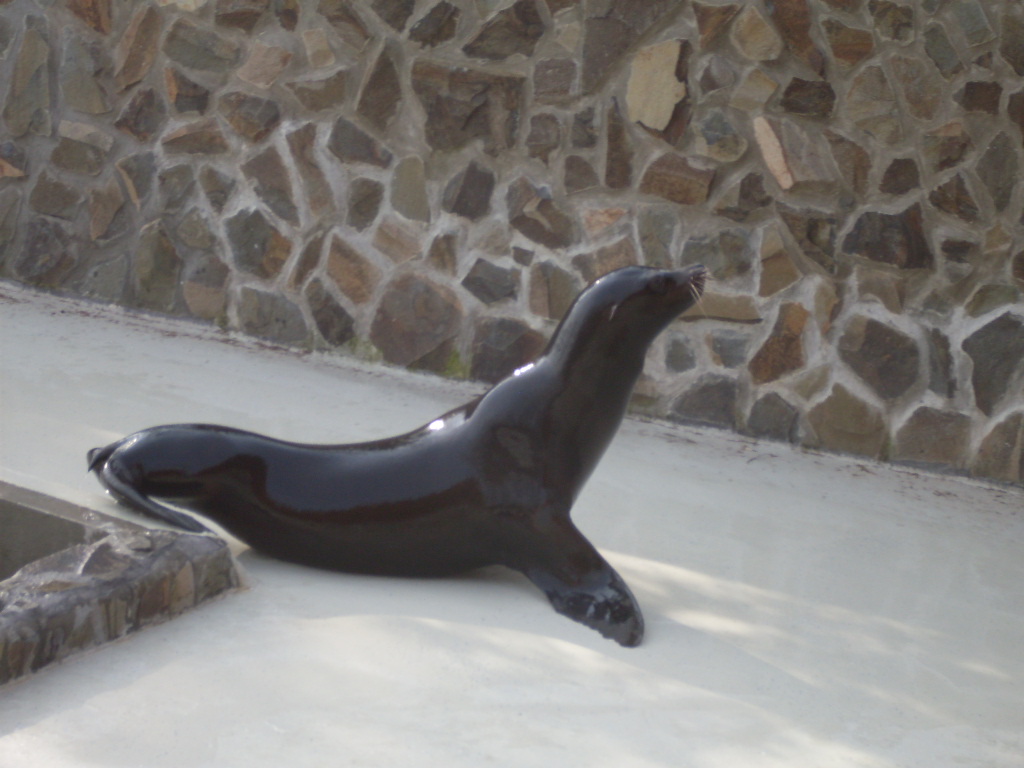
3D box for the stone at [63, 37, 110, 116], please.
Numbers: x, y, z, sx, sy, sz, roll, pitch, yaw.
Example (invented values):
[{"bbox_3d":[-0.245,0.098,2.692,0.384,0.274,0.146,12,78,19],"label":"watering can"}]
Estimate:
[{"bbox_3d":[-1.227,-0.912,9.863,0.171,0.242,0.102,11,23,28],"label":"stone"}]

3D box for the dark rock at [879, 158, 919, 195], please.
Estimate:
[{"bbox_3d":[0.997,-0.536,8.627,0.110,0.099,0.052,11,23,28],"label":"dark rock"}]

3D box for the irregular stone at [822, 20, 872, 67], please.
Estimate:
[{"bbox_3d":[0.866,-0.879,8.703,0.139,0.128,0.070,11,19,28],"label":"irregular stone"}]

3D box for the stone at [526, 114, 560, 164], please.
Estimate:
[{"bbox_3d":[0.086,-0.671,9.224,0.100,0.130,0.055,11,19,28],"label":"stone"}]

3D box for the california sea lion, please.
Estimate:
[{"bbox_3d":[-0.280,0.024,7.885,1.540,0.830,0.550,8,19,19],"label":"california sea lion"}]

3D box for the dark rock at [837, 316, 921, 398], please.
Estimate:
[{"bbox_3d":[0.970,-0.068,8.783,0.244,0.214,0.090,11,20,33],"label":"dark rock"}]

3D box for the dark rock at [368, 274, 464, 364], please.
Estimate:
[{"bbox_3d":[-0.245,-0.190,9.554,0.305,0.277,0.145,11,23,28],"label":"dark rock"}]

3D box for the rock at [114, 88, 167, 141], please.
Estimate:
[{"bbox_3d":[-1.055,-0.778,9.687,0.174,0.148,0.069,11,20,26],"label":"rock"}]

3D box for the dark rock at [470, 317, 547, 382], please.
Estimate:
[{"bbox_3d":[0.008,-0.094,9.459,0.262,0.209,0.090,11,20,33],"label":"dark rock"}]

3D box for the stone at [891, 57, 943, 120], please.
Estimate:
[{"bbox_3d":[1.036,-0.753,8.527,0.156,0.161,0.090,11,20,33],"label":"stone"}]

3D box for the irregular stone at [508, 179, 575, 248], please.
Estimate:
[{"bbox_3d":[0.081,-0.470,9.293,0.207,0.191,0.105,11,19,28],"label":"irregular stone"}]

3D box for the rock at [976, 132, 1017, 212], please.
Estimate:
[{"bbox_3d":[1.224,-0.535,8.480,0.102,0.198,0.050,11,20,26],"label":"rock"}]

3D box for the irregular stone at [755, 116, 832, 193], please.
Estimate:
[{"bbox_3d":[0.741,-0.601,8.744,0.222,0.194,0.090,11,20,26],"label":"irregular stone"}]

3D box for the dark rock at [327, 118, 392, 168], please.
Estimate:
[{"bbox_3d":[-0.412,-0.684,9.444,0.211,0.132,0.084,11,23,28],"label":"dark rock"}]

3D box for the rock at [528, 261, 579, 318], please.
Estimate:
[{"bbox_3d":[0.138,-0.262,9.316,0.180,0.170,0.090,11,20,33],"label":"rock"}]

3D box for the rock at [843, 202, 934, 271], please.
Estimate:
[{"bbox_3d":[0.975,-0.382,8.676,0.238,0.169,0.078,11,20,26],"label":"rock"}]

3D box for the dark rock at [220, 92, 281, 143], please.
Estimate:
[{"bbox_3d":[-0.741,-0.777,9.783,0.231,0.144,0.090,11,20,33],"label":"dark rock"}]

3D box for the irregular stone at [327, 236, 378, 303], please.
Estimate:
[{"bbox_3d":[-0.439,-0.329,9.705,0.192,0.195,0.090,11,20,33],"label":"irregular stone"}]

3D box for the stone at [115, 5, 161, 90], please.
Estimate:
[{"bbox_3d":[-0.936,-0.860,8.566,0.137,0.216,0.082,10,21,27],"label":"stone"}]

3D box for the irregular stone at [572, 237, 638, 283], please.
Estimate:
[{"bbox_3d":[0.276,-0.342,9.193,0.226,0.171,0.090,11,20,33],"label":"irregular stone"}]

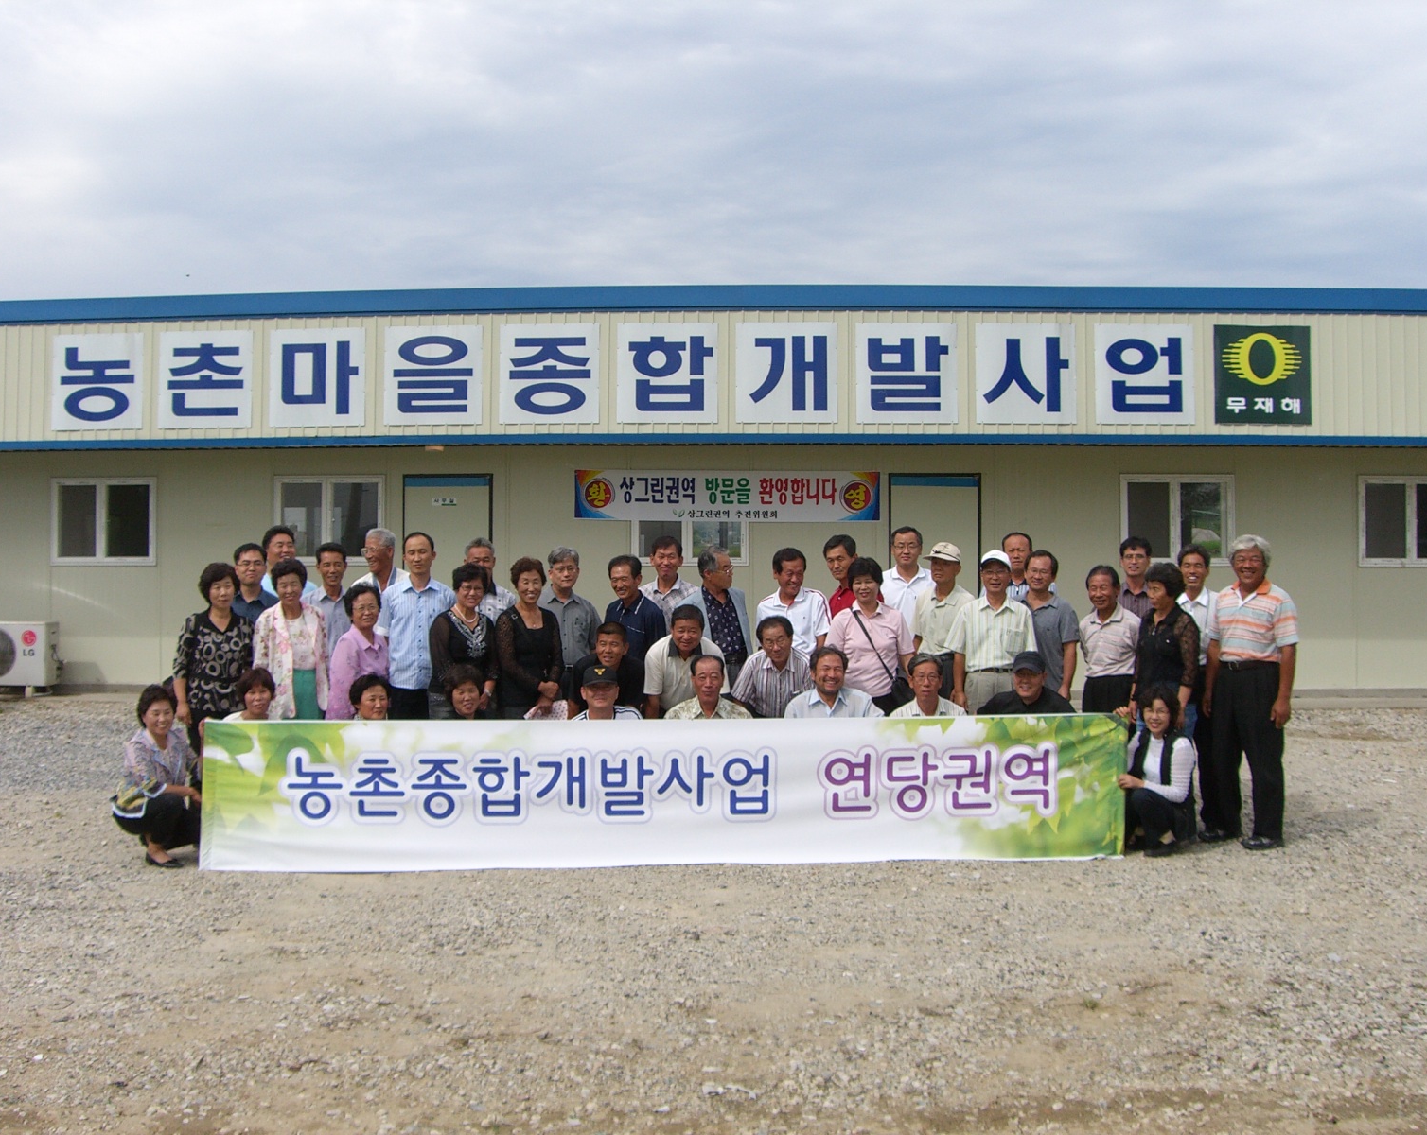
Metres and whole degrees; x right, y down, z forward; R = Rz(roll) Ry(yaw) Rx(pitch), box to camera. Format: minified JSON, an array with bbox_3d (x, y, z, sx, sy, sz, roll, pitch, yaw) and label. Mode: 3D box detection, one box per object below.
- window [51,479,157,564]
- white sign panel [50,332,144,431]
[{"bbox_3d":[-6.084,-0.458,16.590,1.110,0.900,0.100,0,0,3],"label":"window"},{"bbox_3d":[-5.649,-1.704,15.269,0.880,0.910,0.030,0,0,3],"label":"white sign panel"}]

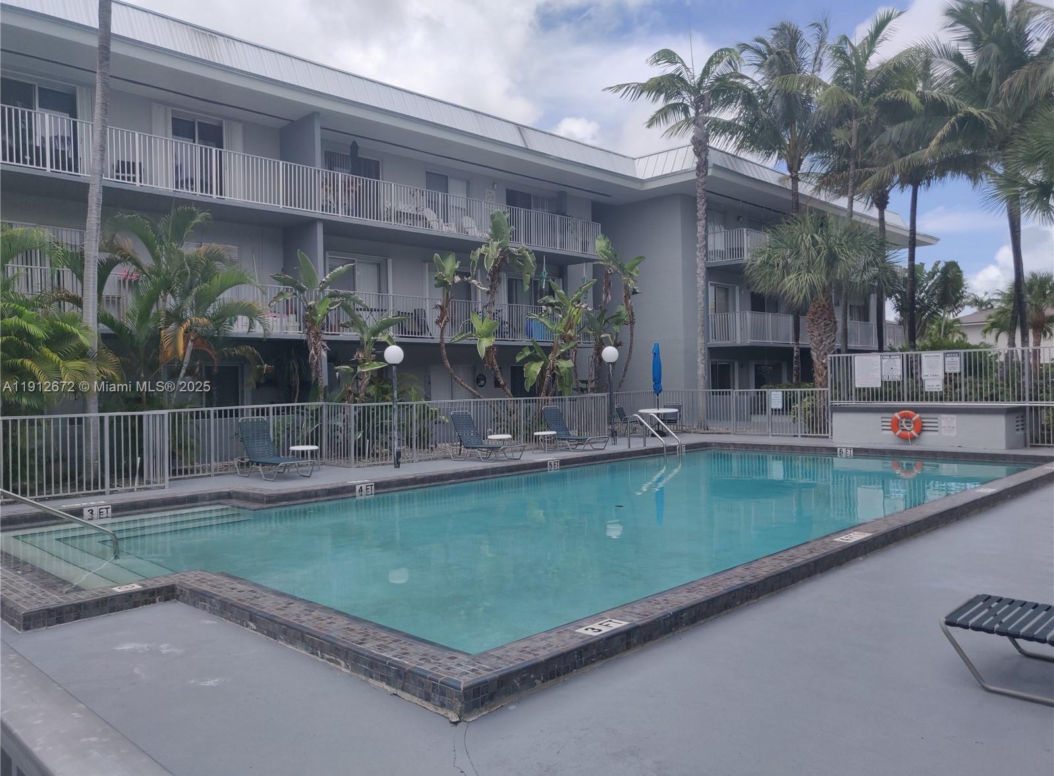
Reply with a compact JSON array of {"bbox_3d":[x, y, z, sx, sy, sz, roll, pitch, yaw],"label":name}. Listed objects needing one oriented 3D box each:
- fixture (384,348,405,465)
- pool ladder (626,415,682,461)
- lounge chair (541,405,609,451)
[{"bbox_3d":[-2.426,0.344,14.050,0.365,2.260,0.365,-1,0,0],"label":"fixture"},{"bbox_3d":[2.803,1.093,16.770,0.610,1.000,1.020,-1,0,-44],"label":"pool ladder"},{"bbox_3d":[1.040,0.907,16.948,1.470,0.950,0.700,-1,0,44],"label":"lounge chair"}]

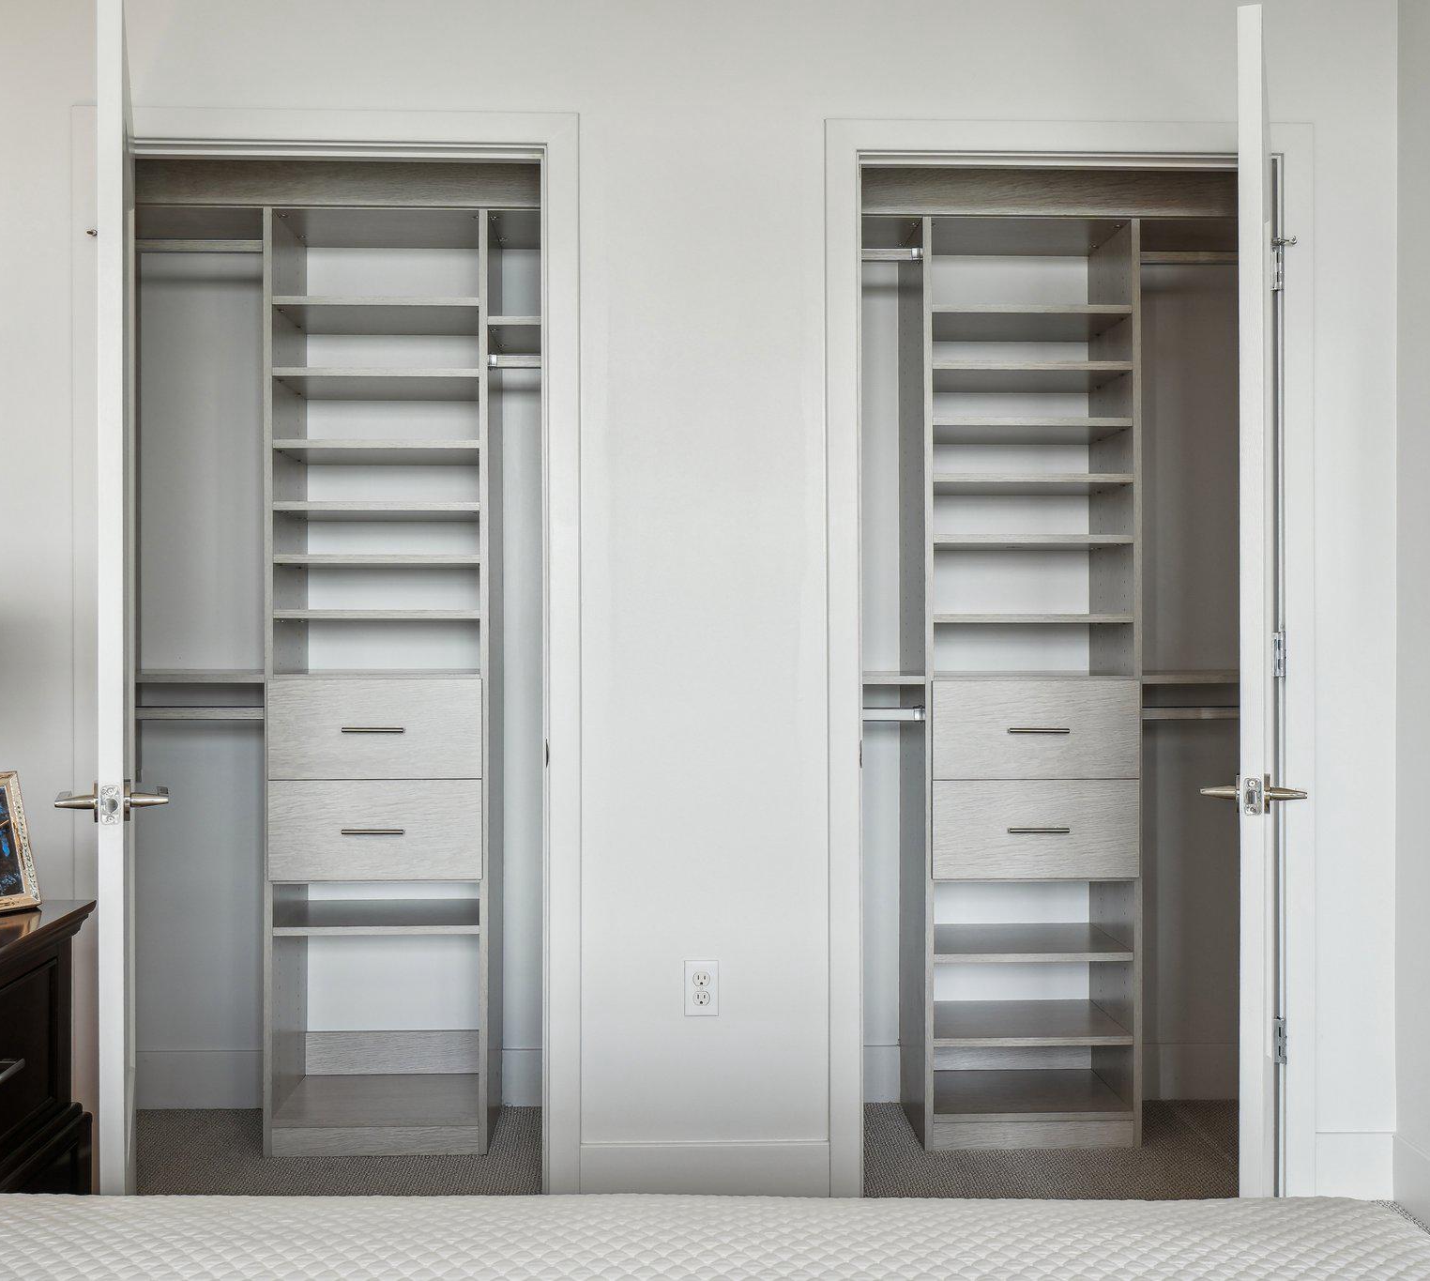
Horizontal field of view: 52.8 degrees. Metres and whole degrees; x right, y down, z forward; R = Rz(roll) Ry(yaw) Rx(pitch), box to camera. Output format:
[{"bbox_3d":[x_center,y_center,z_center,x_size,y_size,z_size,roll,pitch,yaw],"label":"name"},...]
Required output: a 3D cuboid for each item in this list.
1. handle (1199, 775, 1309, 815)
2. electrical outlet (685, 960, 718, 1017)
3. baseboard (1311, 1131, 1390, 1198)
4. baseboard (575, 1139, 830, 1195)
[{"bbox_3d":[0.863,0.242,2.304,0.157,0.064,0.138,0,0,22],"label":"handle"},{"bbox_3d":[-0.026,0.710,2.934,0.070,0.114,0.008,0,0,-2],"label":"electrical outlet"},{"bbox_3d":[1.320,1.089,2.980,0.165,0.143,0.015,0,0,-2],"label":"baseboard"},{"bbox_3d":[-0.017,1.091,2.931,0.507,0.143,0.015,0,0,-2],"label":"baseboard"}]

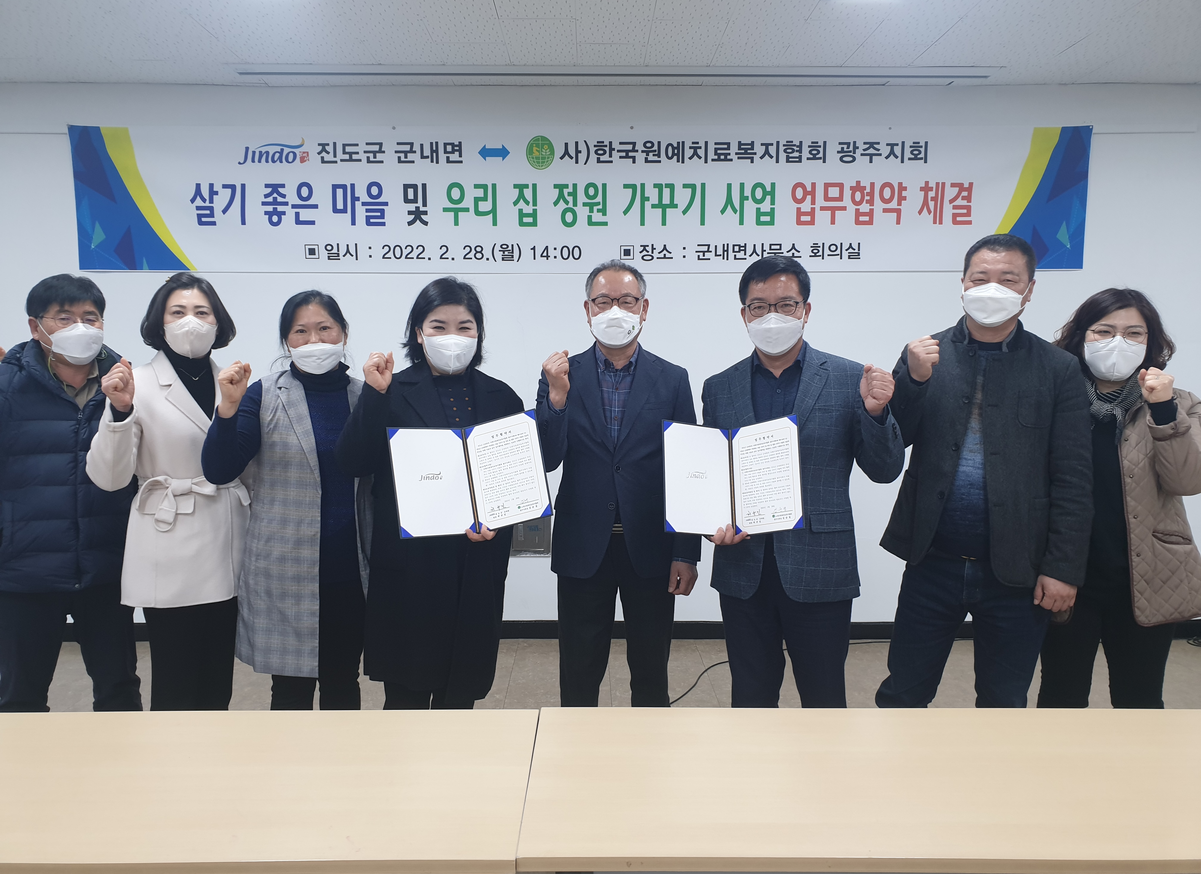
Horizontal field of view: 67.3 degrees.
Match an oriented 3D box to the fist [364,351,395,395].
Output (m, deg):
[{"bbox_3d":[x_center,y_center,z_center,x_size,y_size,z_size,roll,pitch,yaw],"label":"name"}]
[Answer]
[{"bbox_3d":[-0.605,-0.175,2.460,0.082,0.115,0.088,-1,5,-15],"label":"fist"}]

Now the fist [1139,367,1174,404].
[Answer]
[{"bbox_3d":[1.442,-0.133,2.340,0.082,0.092,0.088,2,6,25],"label":"fist"}]

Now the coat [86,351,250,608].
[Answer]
[{"bbox_3d":[-1.237,0.112,2.600,0.440,0.700,0.330,-3,6,-27],"label":"coat"}]

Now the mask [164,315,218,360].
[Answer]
[{"bbox_3d":[-1.129,-0.275,2.480,0.146,0.116,0.095,-2,6,-23],"label":"mask"}]

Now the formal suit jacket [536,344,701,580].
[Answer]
[{"bbox_3d":[0.054,0.073,2.660,0.485,0.690,0.350,0,5,-1],"label":"formal suit jacket"}]

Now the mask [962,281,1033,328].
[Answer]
[{"bbox_3d":[1.058,-0.356,2.420,0.158,0.118,0.115,3,6,29],"label":"mask"}]

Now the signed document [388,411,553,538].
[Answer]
[{"bbox_3d":[-0.355,0.107,2.466,0.403,0.304,0.097,-8,-15,-10],"label":"signed document"}]

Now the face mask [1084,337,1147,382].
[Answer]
[{"bbox_3d":[1.355,-0.204,2.380,0.148,0.118,0.095,7,6,29],"label":"face mask"}]

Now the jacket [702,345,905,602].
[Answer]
[{"bbox_3d":[0.578,0.103,2.580,0.570,0.730,0.380,1,5,8],"label":"jacket"}]

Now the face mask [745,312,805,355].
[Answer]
[{"bbox_3d":[0.476,-0.279,2.450,0.152,0.118,0.095,-1,5,14],"label":"face mask"}]

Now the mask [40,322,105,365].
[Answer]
[{"bbox_3d":[-1.458,-0.259,2.500,0.145,0.120,0.110,-5,7,-45],"label":"mask"}]

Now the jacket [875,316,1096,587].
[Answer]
[{"bbox_3d":[1.064,0.045,2.480,0.570,0.740,0.370,2,5,17],"label":"jacket"}]

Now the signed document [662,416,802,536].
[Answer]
[{"bbox_3d":[0.361,0.112,2.475,0.364,0.306,0.120,-3,-14,9],"label":"signed document"}]

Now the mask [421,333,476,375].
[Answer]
[{"bbox_3d":[-0.411,-0.225,2.460,0.138,0.110,0.100,-1,5,-14],"label":"mask"}]

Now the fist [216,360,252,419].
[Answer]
[{"bbox_3d":[-0.959,-0.124,2.360,0.090,0.145,0.090,7,5,-18],"label":"fist"}]

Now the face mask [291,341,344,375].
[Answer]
[{"bbox_3d":[-0.785,-0.221,2.500,0.150,0.100,0.090,-7,5,-13],"label":"face mask"}]

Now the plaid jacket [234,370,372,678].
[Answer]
[{"bbox_3d":[-0.866,0.234,2.630,0.380,0.870,0.280,-2,6,-23],"label":"plaid jacket"}]

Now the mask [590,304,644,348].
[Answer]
[{"bbox_3d":[0.045,-0.310,2.550,0.150,0.120,0.095,-1,5,0],"label":"mask"}]

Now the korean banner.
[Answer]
[{"bbox_3d":[-0.100,-1.159,4.403,4.950,0.700,0.020,0,5,-1],"label":"korean banner"}]

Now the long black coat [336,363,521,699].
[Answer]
[{"bbox_3d":[-0.485,0.258,2.570,0.490,0.940,0.360,-1,5,-12],"label":"long black coat"}]

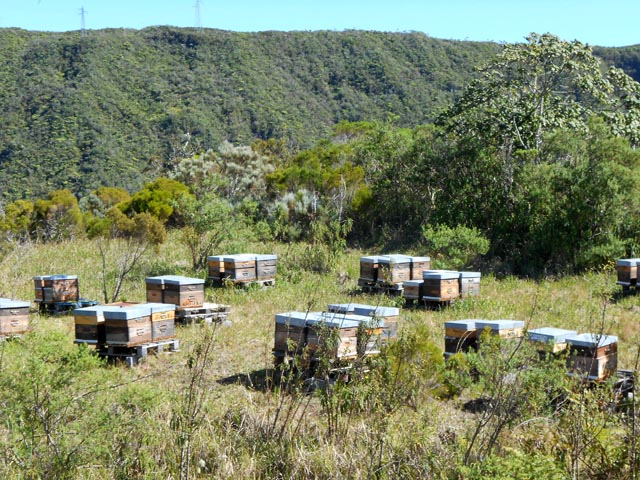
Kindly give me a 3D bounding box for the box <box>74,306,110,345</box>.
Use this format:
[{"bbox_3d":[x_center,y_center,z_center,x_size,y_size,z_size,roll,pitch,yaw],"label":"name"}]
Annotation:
[{"bbox_3d":[-3.396,1.296,20.372,0.450,0.490,0.540,2,5,33],"label":"box"}]

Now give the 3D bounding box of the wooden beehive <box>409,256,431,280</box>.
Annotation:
[{"bbox_3d":[2.172,0.675,30.329,0.562,0.521,0.467,-3,4,-37],"label":"wooden beehive"}]

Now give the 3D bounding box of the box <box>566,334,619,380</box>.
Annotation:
[{"bbox_3d":[3.494,1.500,17.113,0.450,0.490,0.540,2,5,40],"label":"box"}]

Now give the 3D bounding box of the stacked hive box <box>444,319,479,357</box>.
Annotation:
[{"bbox_3d":[2.165,1.431,19.320,0.534,0.475,0.442,-2,2,-41],"label":"stacked hive box"}]

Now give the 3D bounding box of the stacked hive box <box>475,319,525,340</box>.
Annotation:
[{"bbox_3d":[2.556,1.419,18.864,0.534,0.508,0.442,-2,2,-41],"label":"stacked hive box"}]

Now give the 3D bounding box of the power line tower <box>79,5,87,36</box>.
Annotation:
[{"bbox_3d":[-220.237,-203.803,1236.000,7.500,26.000,4.500,-2,3,-21],"label":"power line tower"}]

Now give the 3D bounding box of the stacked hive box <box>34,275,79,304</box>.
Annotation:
[{"bbox_3d":[-5.505,1.014,27.765,0.562,0.523,1.040,-4,2,-33],"label":"stacked hive box"}]

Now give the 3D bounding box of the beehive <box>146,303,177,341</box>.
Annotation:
[{"bbox_3d":[-2.479,1.232,19.783,0.442,0.492,0.534,1,4,33],"label":"beehive"}]

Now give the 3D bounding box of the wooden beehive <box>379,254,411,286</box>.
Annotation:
[{"bbox_3d":[1.577,0.636,28.201,0.540,0.490,0.450,-4,5,-38],"label":"wooden beehive"}]

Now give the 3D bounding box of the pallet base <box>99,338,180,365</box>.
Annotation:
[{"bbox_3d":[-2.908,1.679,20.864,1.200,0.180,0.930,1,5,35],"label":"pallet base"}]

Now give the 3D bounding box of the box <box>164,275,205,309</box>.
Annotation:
[{"bbox_3d":[-2.434,0.948,23.919,0.540,0.490,0.450,-5,5,-42],"label":"box"}]

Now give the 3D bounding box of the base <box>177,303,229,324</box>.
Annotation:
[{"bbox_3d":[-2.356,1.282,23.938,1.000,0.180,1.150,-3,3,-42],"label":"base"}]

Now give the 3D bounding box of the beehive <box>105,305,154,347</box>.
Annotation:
[{"bbox_3d":[-2.898,1.300,20.080,0.450,0.490,0.540,2,5,33],"label":"beehive"}]

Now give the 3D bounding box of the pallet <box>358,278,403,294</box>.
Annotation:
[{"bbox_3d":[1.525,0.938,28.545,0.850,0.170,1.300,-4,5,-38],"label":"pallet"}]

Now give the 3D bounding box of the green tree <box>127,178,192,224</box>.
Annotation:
[{"bbox_3d":[-5.787,-1.244,48.000,2.500,2.100,2.400,-1,4,0],"label":"green tree"}]

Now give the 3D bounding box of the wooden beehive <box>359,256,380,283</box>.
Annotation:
[{"bbox_3d":[1.284,0.685,30.458,0.562,0.521,0.467,-3,4,-37],"label":"wooden beehive"}]

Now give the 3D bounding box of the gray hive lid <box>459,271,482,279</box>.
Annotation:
[{"bbox_3d":[2.729,0.667,25.410,0.534,0.081,0.442,-2,4,-43],"label":"gray hive lid"}]

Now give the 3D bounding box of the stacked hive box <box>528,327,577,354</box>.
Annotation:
[{"bbox_3d":[3.026,1.444,17.392,0.450,0.490,0.540,3,6,43],"label":"stacked hive box"}]

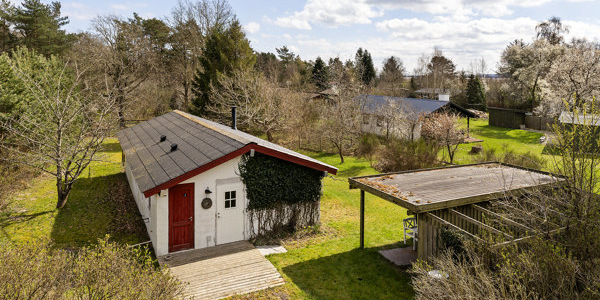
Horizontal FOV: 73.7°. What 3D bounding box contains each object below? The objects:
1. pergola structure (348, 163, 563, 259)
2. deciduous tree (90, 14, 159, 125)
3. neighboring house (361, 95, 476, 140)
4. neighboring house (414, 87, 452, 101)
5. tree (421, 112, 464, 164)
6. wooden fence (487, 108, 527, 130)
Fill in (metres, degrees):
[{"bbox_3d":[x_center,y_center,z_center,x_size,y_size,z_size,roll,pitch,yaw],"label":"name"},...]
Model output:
[{"bbox_3d":[5.100,2.030,12.650,6.200,2.350,3.000,-4,10,-24],"label":"pergola structure"},{"bbox_3d":[-19.107,-8.387,43.090,7.320,11.889,7.320,0,10,0],"label":"deciduous tree"},{"bbox_3d":[10.800,-3.500,40.500,7.900,3.600,11.000,-5,11,-29],"label":"neighboring house"},{"bbox_3d":[23.335,-9.208,71.509,9.000,3.300,6.500,2,10,8],"label":"neighboring house"},{"bbox_3d":[8.906,-0.719,25.000,2.650,3.100,2.600,3,10,19],"label":"tree"},{"bbox_3d":[22.620,-3.440,43.524,3.743,2.000,0.200,7,13,35],"label":"wooden fence"}]

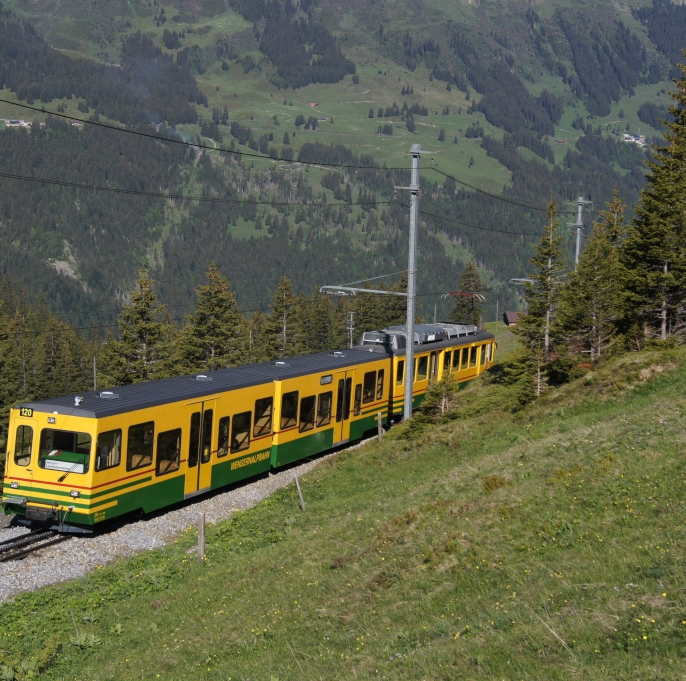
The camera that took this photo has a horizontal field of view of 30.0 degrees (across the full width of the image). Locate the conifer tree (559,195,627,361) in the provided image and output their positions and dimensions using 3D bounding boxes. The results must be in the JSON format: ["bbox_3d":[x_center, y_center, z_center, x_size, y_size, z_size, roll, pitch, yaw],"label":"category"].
[{"bbox_3d":[11.987,-2.950,59.816,3.300,7.730,3.300,5,11,20],"label":"conifer tree"}]

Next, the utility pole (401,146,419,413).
[{"bbox_3d":[2.477,-1.968,45.912,0.310,10.030,0.310,5,11,20],"label":"utility pole"}]

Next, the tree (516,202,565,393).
[{"bbox_3d":[9.218,-2.418,56.806,2.600,7.840,2.600,5,11,20],"label":"tree"}]

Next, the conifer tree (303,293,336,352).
[{"bbox_3d":[-1.239,0.568,64.049,2.400,6.200,2.400,5,11,20],"label":"conifer tree"}]

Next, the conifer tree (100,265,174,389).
[{"bbox_3d":[-6.977,0.868,44.602,3.100,6.800,3.100,5,11,20],"label":"conifer tree"}]

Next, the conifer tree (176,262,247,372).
[{"bbox_3d":[-5.024,0.517,49.429,3.300,7.100,3.300,5,11,20],"label":"conifer tree"}]

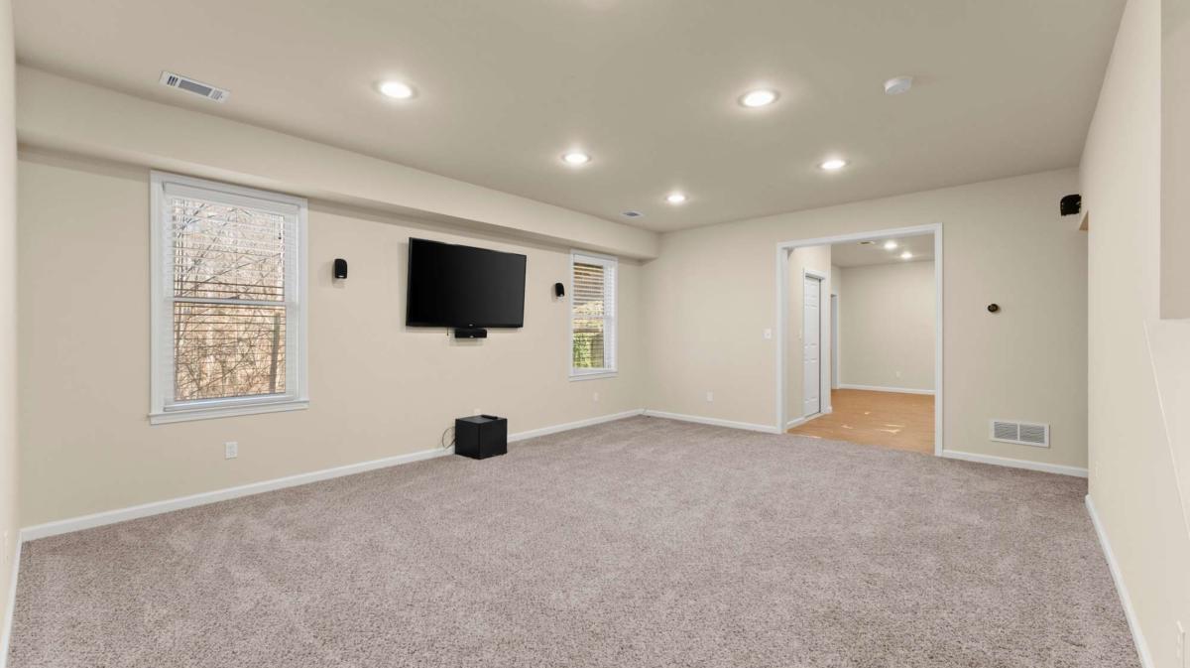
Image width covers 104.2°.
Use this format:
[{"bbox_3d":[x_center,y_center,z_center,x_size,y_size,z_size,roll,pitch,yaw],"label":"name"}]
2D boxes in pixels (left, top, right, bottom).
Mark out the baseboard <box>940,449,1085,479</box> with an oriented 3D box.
[{"bbox_3d":[3.775,1.163,4.205,0.970,0.083,0.018,0,0,41],"label":"baseboard"}]

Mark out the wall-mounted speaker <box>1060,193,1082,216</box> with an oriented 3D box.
[{"bbox_3d":[3.810,-1.035,3.710,0.120,0.160,0.095,0,0,42],"label":"wall-mounted speaker"}]

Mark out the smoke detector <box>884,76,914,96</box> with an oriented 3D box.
[{"bbox_3d":[1.767,-1.441,2.697,0.137,0.042,0.137,0,0,40],"label":"smoke detector"}]

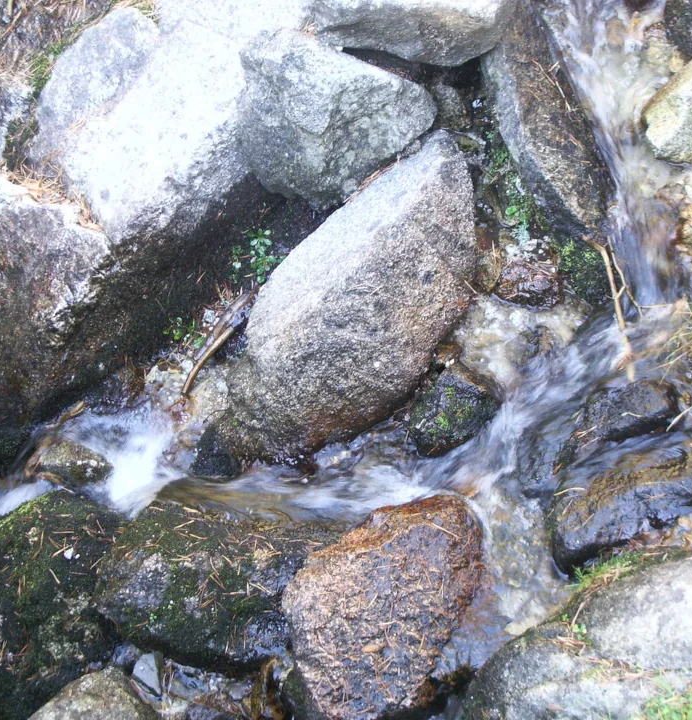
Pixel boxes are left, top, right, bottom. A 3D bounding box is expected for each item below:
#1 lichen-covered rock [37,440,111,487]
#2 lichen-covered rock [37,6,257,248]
[{"bbox_3d":[-0.418,0.158,2.650,0.120,0.070,0.090,-3,44,-4],"label":"lichen-covered rock"},{"bbox_3d":[-0.335,-0.392,2.900,0.380,0.340,0.340,-22,48,-21],"label":"lichen-covered rock"}]

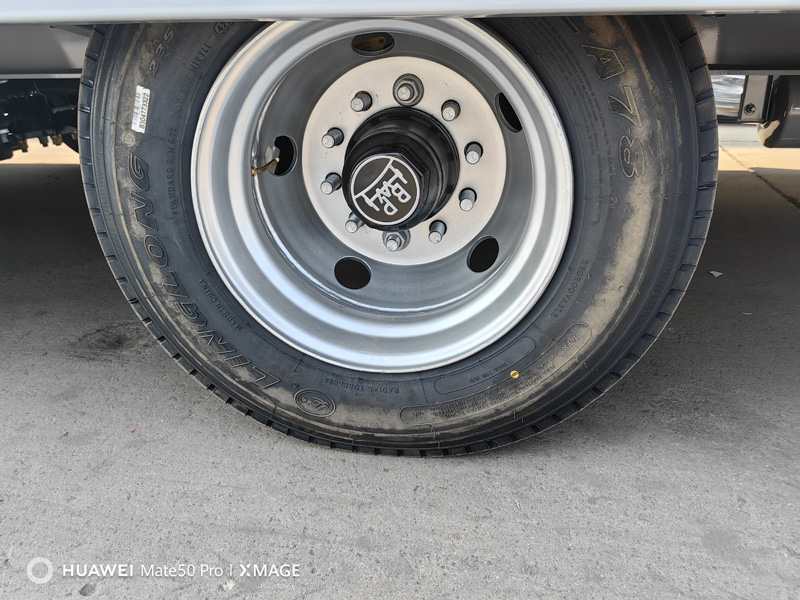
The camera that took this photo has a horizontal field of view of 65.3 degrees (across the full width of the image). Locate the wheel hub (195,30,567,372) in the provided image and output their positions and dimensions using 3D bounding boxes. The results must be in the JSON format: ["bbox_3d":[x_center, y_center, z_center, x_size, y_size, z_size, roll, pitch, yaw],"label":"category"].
[{"bbox_3d":[-0.013,-0.159,0.859,0.470,0.470,0.225,3,24,8],"label":"wheel hub"}]

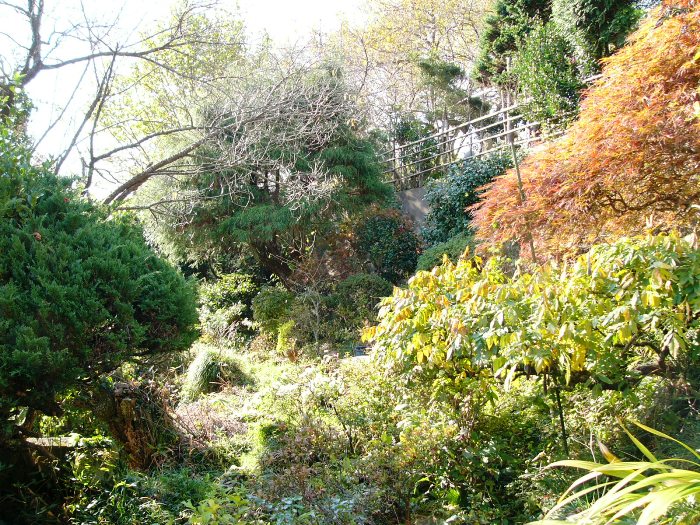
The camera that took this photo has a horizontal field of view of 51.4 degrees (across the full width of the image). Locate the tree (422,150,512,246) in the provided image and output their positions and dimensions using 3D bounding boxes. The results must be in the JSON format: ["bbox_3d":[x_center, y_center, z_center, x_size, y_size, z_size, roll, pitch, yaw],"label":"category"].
[{"bbox_3d":[2.130,-1.142,13.200,1.650,1.750,1.500,0,-3,9],"label":"tree"}]

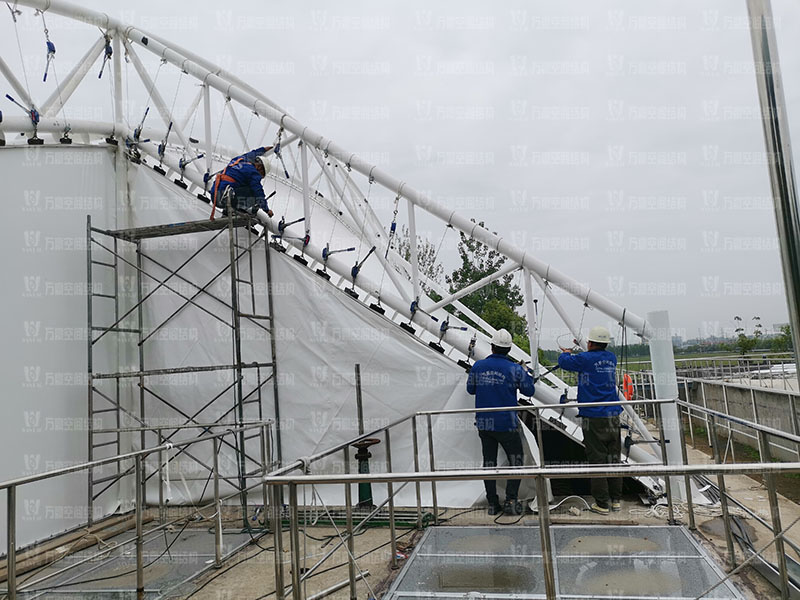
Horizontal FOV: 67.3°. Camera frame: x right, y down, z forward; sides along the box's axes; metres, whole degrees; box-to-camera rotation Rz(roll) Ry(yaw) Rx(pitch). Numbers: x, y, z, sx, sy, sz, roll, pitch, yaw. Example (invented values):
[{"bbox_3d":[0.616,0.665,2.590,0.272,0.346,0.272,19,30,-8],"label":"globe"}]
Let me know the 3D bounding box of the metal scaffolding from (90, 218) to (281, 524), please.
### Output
[{"bbox_3d":[-2.521,0.723,7.071,1.870,3.520,0.950,-5,-6,11],"label":"metal scaffolding"}]

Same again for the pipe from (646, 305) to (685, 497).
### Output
[{"bbox_3d":[2.672,1.062,6.019,0.210,1.875,0.210,-3,-6,0],"label":"pipe"}]

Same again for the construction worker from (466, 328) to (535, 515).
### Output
[{"bbox_3d":[1.028,1.231,6.113,0.620,1.800,0.470,-6,-7,18],"label":"construction worker"}]

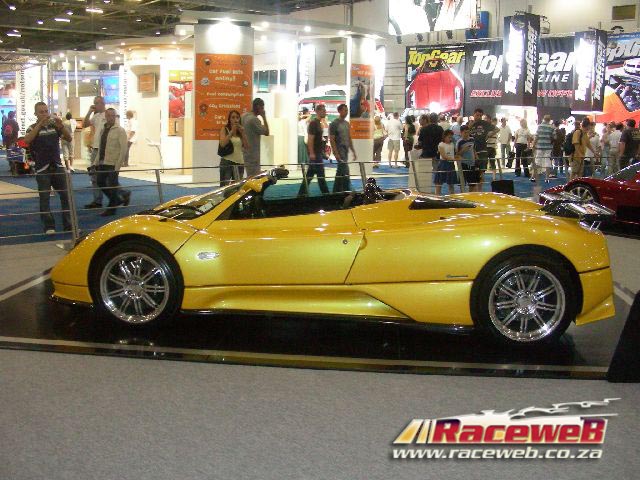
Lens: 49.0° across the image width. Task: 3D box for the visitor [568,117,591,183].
[{"bbox_3d":[6.890,-2.405,18.654,0.500,1.720,0.480,1,10,0],"label":"visitor"}]

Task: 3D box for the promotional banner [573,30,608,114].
[{"bbox_3d":[8.664,-5.385,22.588,0.850,2.544,0.800,10,13,43],"label":"promotional banner"}]

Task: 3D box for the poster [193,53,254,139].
[{"bbox_3d":[-2.077,-3.104,15.200,1.230,1.900,0.050,0,10,-7],"label":"poster"}]

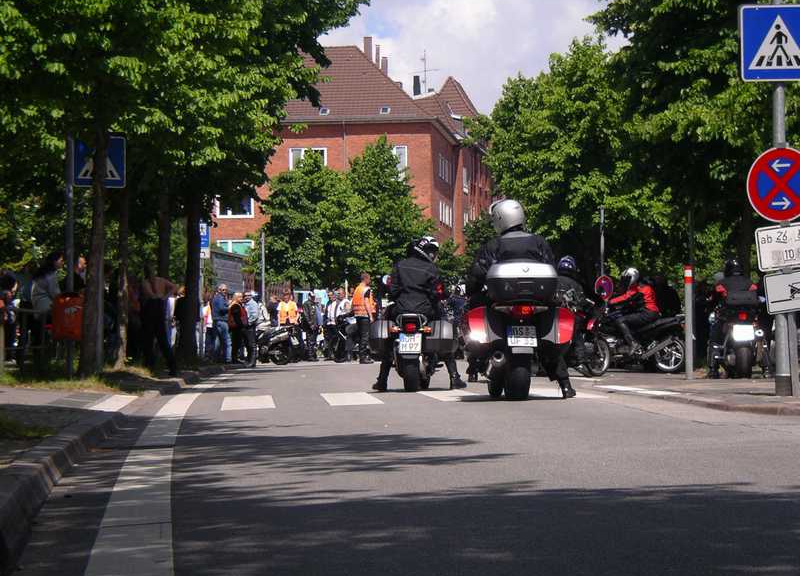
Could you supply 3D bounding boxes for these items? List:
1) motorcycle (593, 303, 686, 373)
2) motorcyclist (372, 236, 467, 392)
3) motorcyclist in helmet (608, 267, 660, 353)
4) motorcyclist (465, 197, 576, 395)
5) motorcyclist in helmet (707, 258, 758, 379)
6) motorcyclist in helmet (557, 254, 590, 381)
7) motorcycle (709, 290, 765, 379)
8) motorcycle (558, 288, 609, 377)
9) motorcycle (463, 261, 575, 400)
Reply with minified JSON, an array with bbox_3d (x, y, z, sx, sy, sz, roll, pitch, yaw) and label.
[{"bbox_3d":[3.240,0.670,34.400,2.080,1.100,0.780,0,-1,-18],"label":"motorcycle"},{"bbox_3d":[0.205,0.262,25.100,0.920,1.600,0.850,-1,-1,5],"label":"motorcyclist"},{"bbox_3d":[3.400,0.360,34.400,0.820,1.320,0.620,0,-1,-18],"label":"motorcyclist in helmet"},{"bbox_3d":[1.070,0.096,21.400,0.880,1.760,0.850,-1,-1,-3],"label":"motorcyclist"},{"bbox_3d":[4.360,0.390,31.200,0.740,1.550,0.820,-1,-1,0],"label":"motorcyclist in helmet"},{"bbox_3d":[2.360,0.385,33.000,0.720,1.640,0.820,-1,-1,23],"label":"motorcyclist in helmet"},{"bbox_3d":[4.400,0.600,31.600,0.800,1.150,2.100,-1,-1,0],"label":"motorcycle"},{"bbox_3d":[2.530,0.620,33.300,0.800,1.200,2.100,-1,-1,23],"label":"motorcycle"},{"bbox_3d":[1.000,0.360,21.500,0.950,1.290,2.270,-1,-1,-3],"label":"motorcycle"}]

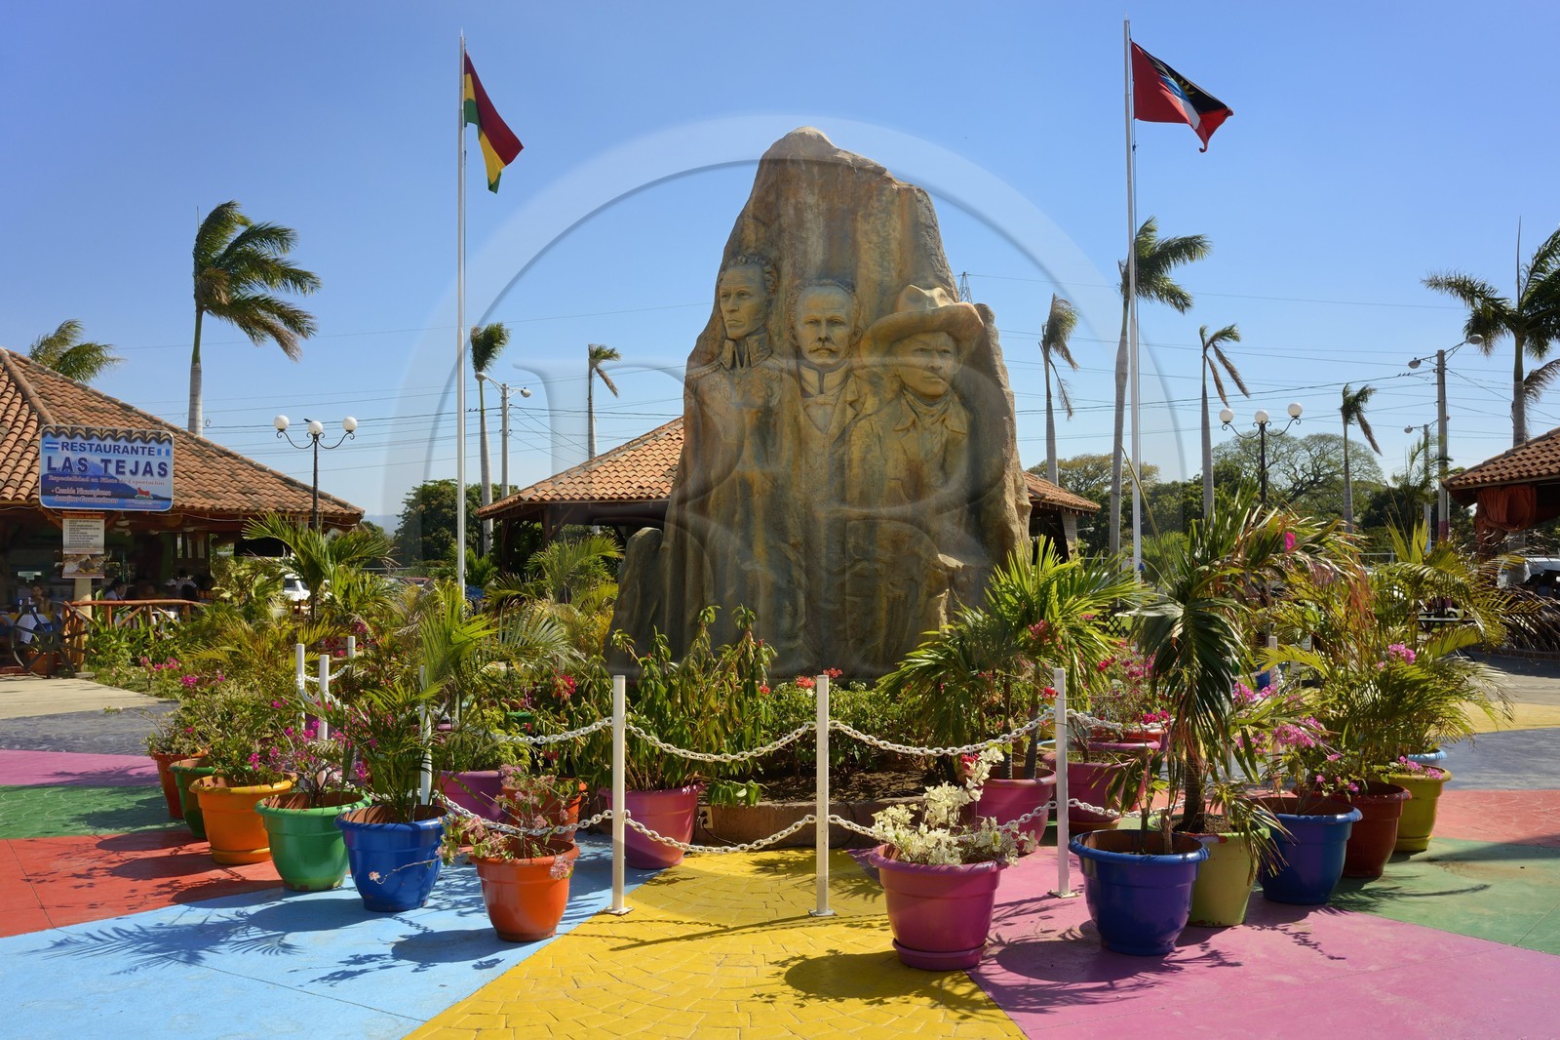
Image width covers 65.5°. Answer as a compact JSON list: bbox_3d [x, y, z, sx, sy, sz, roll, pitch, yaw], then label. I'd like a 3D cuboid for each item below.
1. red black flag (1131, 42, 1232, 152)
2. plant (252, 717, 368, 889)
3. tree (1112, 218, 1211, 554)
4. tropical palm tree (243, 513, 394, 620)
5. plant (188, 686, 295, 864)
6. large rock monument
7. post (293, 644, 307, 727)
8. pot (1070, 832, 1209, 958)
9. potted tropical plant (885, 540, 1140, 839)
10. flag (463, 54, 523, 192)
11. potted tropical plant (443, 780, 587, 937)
[{"bbox_3d":[4.709,-4.948,14.200,1.200,1.250,0.380,0,-2,-9],"label":"red black flag"},{"bbox_3d":[-2.232,1.335,5.790,0.550,0.780,0.540,0,-2,0],"label":"plant"},{"bbox_3d":[11.894,-3.278,38.000,3.200,12.366,2.600,0,-2,0],"label":"tree"},{"bbox_3d":[-3.803,0.888,10.000,1.220,1.895,1.150,0,-2,0],"label":"tropical palm tree"},{"bbox_3d":[-2.802,1.315,6.321,0.560,0.870,0.550,0,-2,0],"label":"plant"},{"bbox_3d":[0.281,-0.607,8.600,2.934,4.346,1.700,0,-2,2],"label":"large rock monument"},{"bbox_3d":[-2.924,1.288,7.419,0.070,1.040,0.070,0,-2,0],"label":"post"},{"bbox_3d":[1.414,1.468,4.767,0.526,0.385,0.526,0,-2,0],"label":"pot"},{"bbox_3d":[1.300,0.956,6.775,1.423,1.680,1.350,0,-2,0],"label":"potted tropical plant"},{"bbox_3d":[-3.778,-5.230,16.000,0.772,1.823,0.320,0,-2,0],"label":"flag"},{"bbox_3d":[-1.087,1.368,4.948,0.550,0.630,0.490,0,-2,0],"label":"potted tropical plant"}]

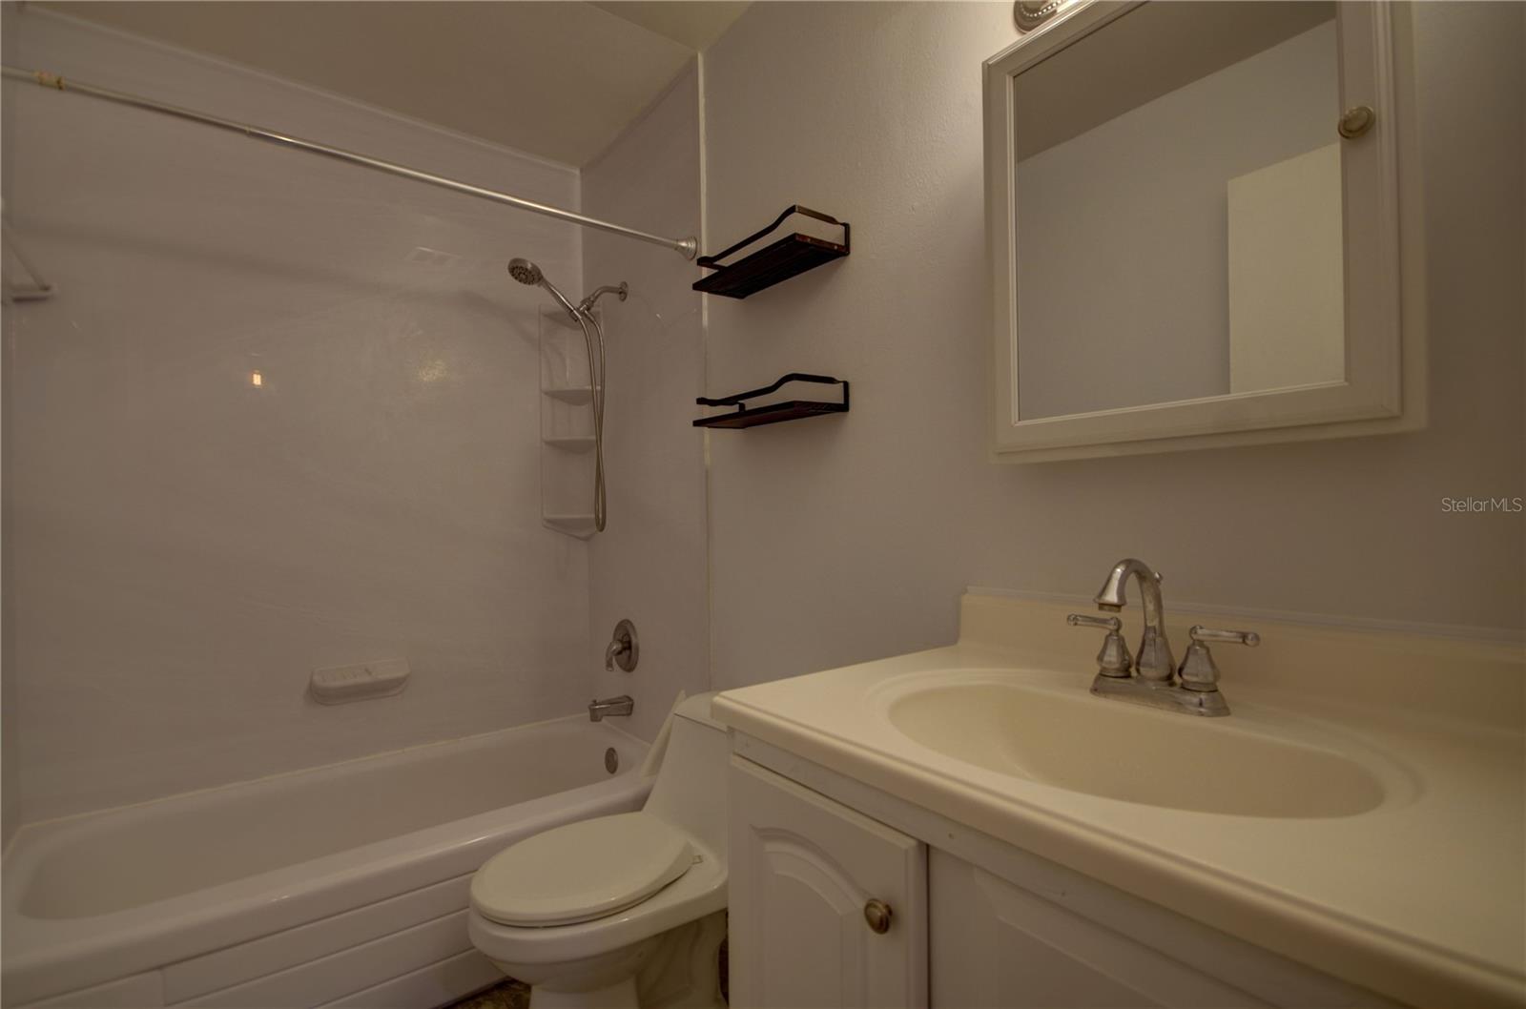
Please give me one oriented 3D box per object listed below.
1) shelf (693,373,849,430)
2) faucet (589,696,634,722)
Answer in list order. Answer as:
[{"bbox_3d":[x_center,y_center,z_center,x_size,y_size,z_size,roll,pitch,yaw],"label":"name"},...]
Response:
[{"bbox_3d":[0.009,-0.237,1.606,0.150,0.073,0.401,0,-1,-38],"label":"shelf"},{"bbox_3d":[-0.517,0.695,2.295,0.141,0.066,0.062,0,-1,-38],"label":"faucet"}]

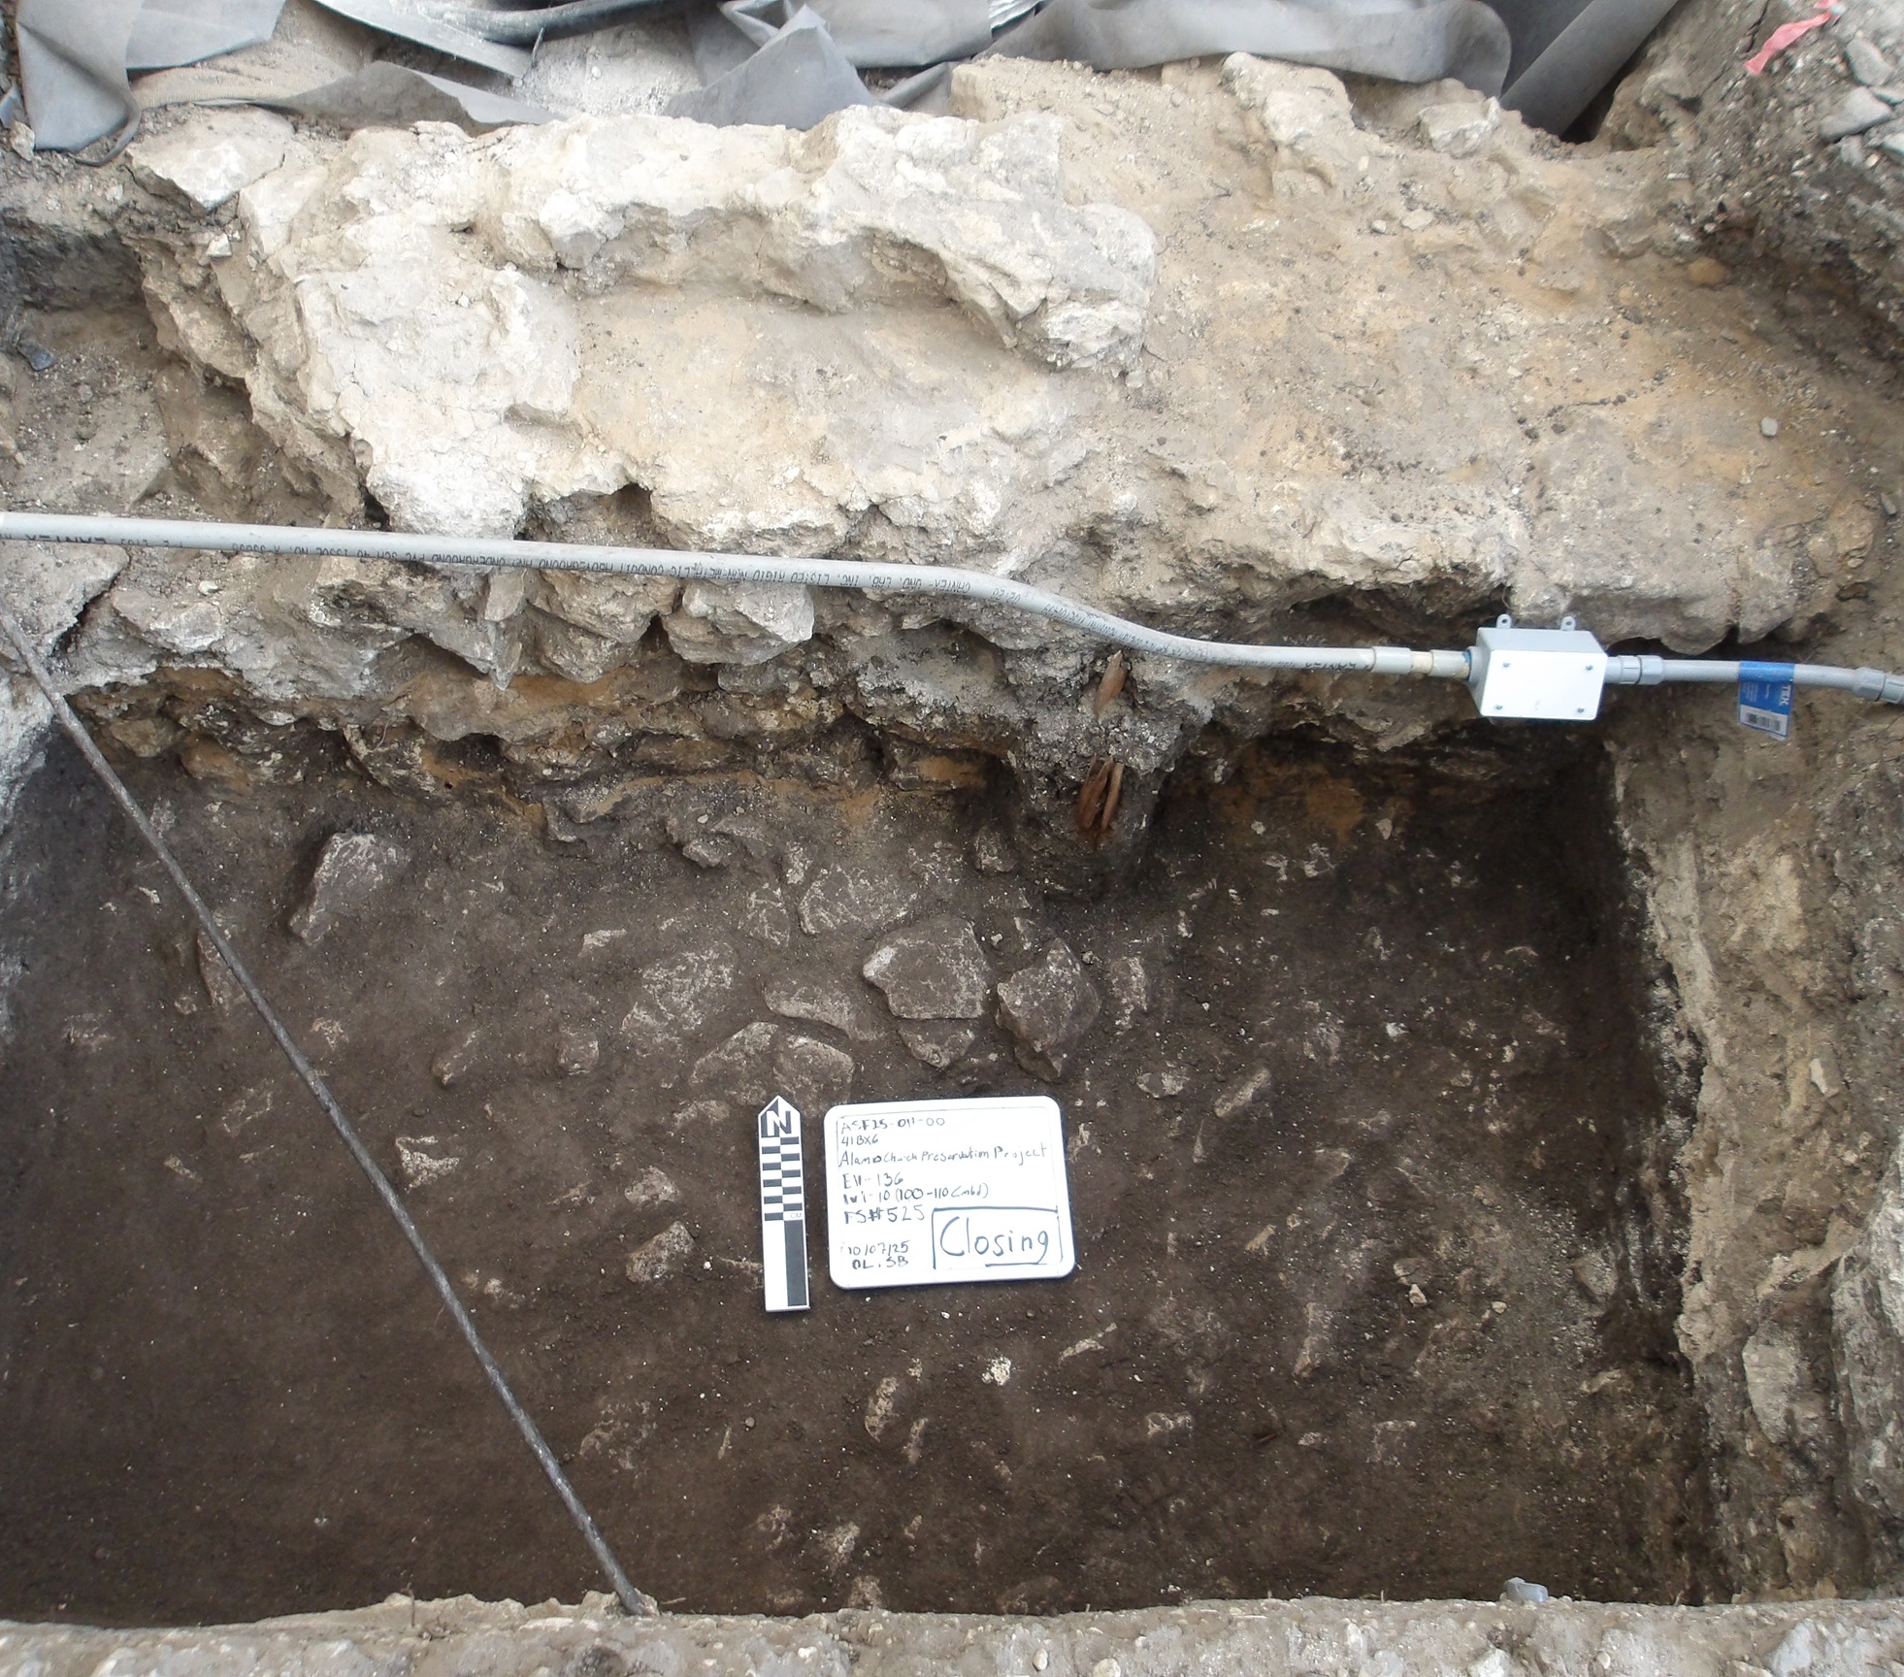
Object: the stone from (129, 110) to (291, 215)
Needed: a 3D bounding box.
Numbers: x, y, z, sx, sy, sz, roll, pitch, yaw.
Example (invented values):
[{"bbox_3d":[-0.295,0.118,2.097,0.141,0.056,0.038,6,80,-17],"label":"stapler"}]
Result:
[{"bbox_3d":[-0.846,-0.770,1.985,0.175,0.065,0.110,-4,63,-4],"label":"stone"}]

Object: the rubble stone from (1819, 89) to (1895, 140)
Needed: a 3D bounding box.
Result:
[{"bbox_3d":[0.993,-0.792,1.912,0.080,0.035,0.048,-26,66,-15],"label":"rubble stone"}]

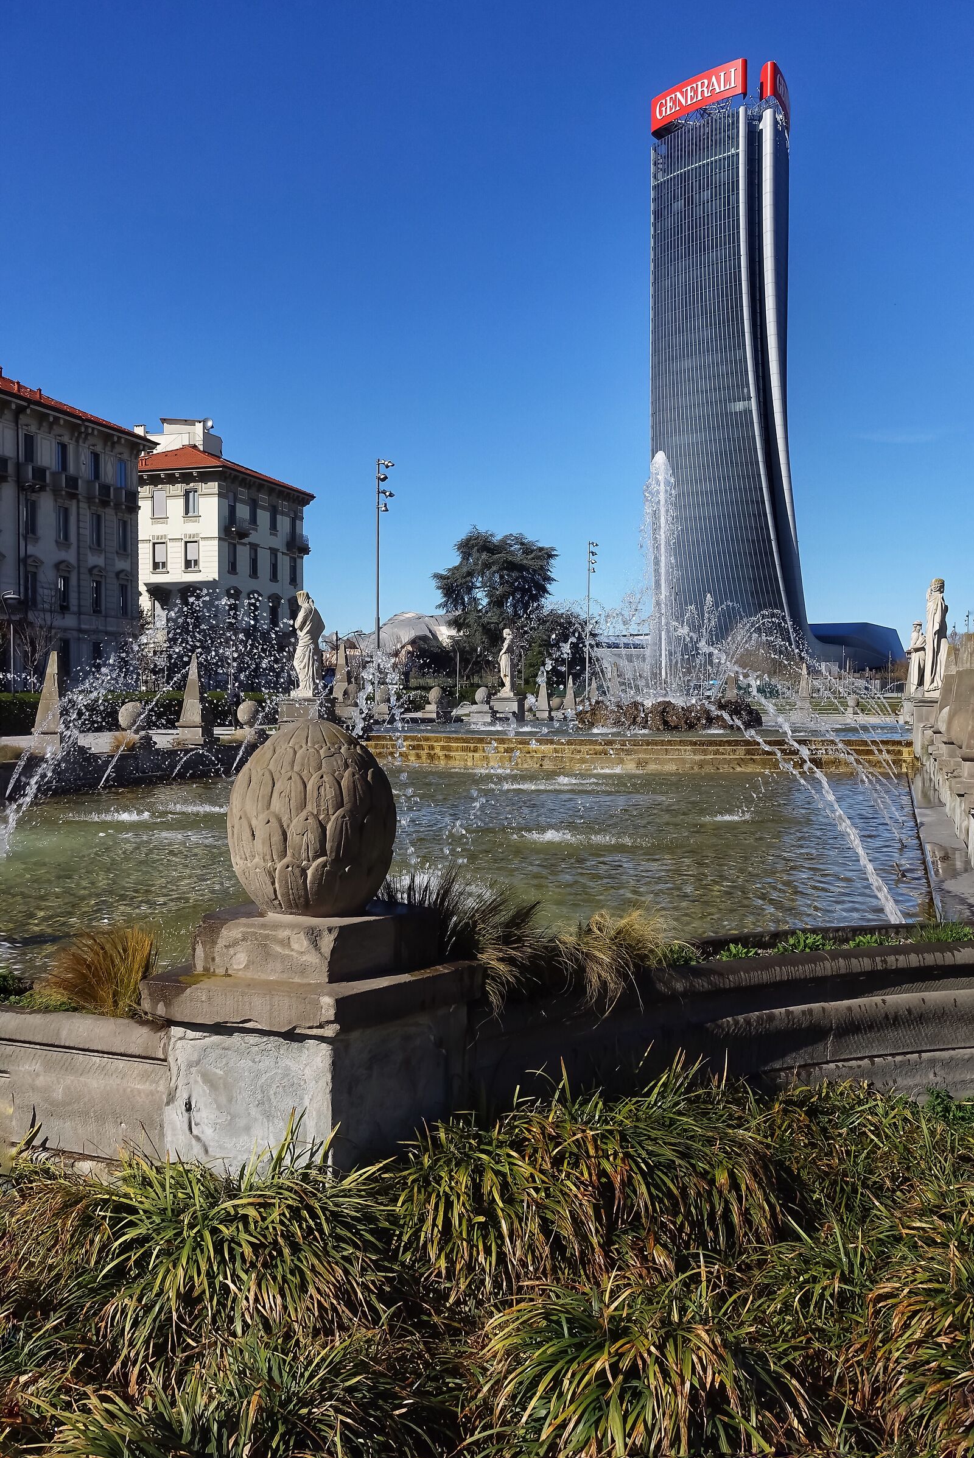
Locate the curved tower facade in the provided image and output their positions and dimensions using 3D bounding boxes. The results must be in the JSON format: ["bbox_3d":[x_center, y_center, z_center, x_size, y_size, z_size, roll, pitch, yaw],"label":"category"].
[{"bbox_3d":[76.300,-107.383,408.808,46.000,192.000,42.000,1,2,30],"label":"curved tower facade"}]

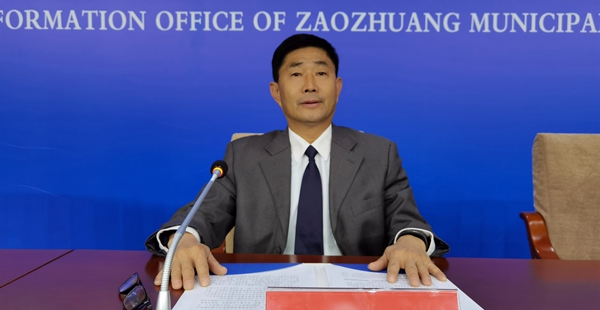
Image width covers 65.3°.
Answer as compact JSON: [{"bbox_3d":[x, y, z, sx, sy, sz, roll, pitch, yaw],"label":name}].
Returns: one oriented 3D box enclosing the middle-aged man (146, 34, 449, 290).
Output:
[{"bbox_3d":[0.000,0.330,1.110,0.640,1.260,0.620,0,3,1],"label":"middle-aged man"}]

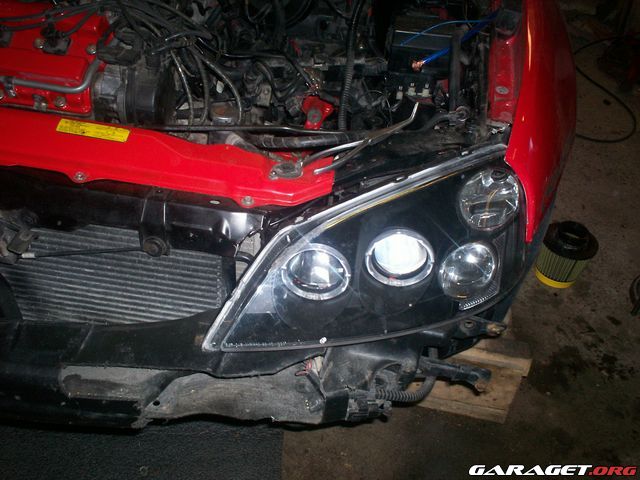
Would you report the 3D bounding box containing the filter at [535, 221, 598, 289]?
[{"bbox_3d":[0.665,0.036,1.815,0.147,0.158,0.147,5,44,0],"label":"filter"}]

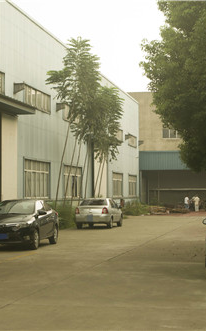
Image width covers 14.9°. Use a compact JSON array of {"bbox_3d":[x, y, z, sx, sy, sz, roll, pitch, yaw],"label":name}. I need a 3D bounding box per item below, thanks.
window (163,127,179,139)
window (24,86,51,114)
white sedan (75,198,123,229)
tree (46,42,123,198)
[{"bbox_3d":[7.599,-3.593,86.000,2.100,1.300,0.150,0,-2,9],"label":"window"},{"bbox_3d":[-3.434,-3.508,41.994,0.150,1.080,5.220,0,-2,11],"label":"window"},{"bbox_3d":[-0.121,2.401,39.641,1.700,1.450,4.280,0,-2,12],"label":"white sedan"},{"bbox_3d":[-1.004,-1.912,45.294,4.400,10.500,4.600,0,-2,11],"label":"tree"}]

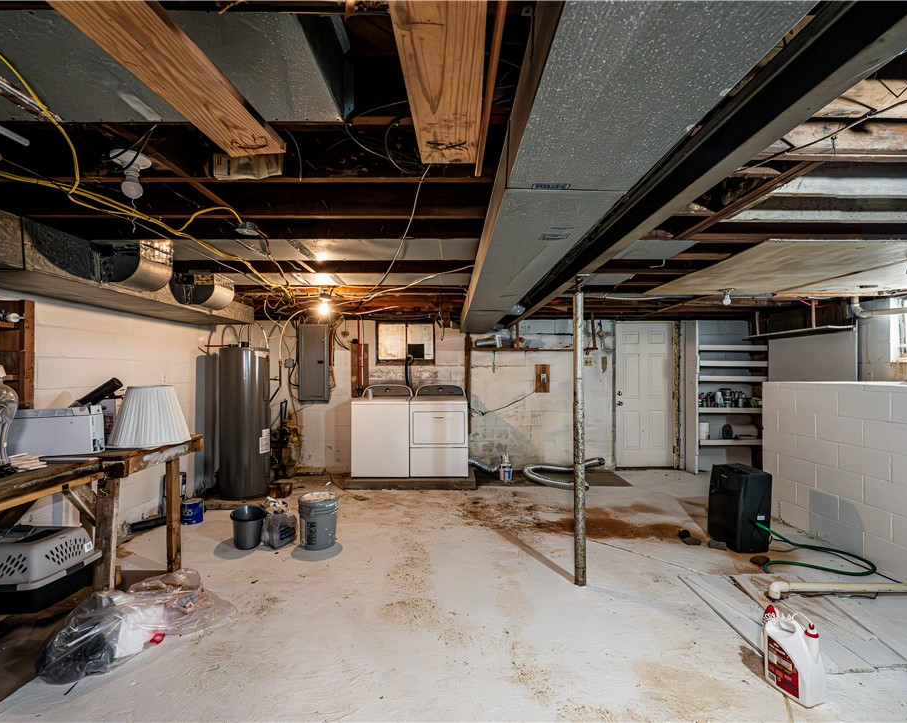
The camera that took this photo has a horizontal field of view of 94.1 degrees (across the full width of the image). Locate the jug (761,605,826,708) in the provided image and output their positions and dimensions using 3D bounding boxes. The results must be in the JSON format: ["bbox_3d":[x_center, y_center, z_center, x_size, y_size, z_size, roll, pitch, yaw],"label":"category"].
[{"bbox_3d":[1.468,1.264,1.828,0.112,0.320,0.178,0,-1,-22],"label":"jug"}]

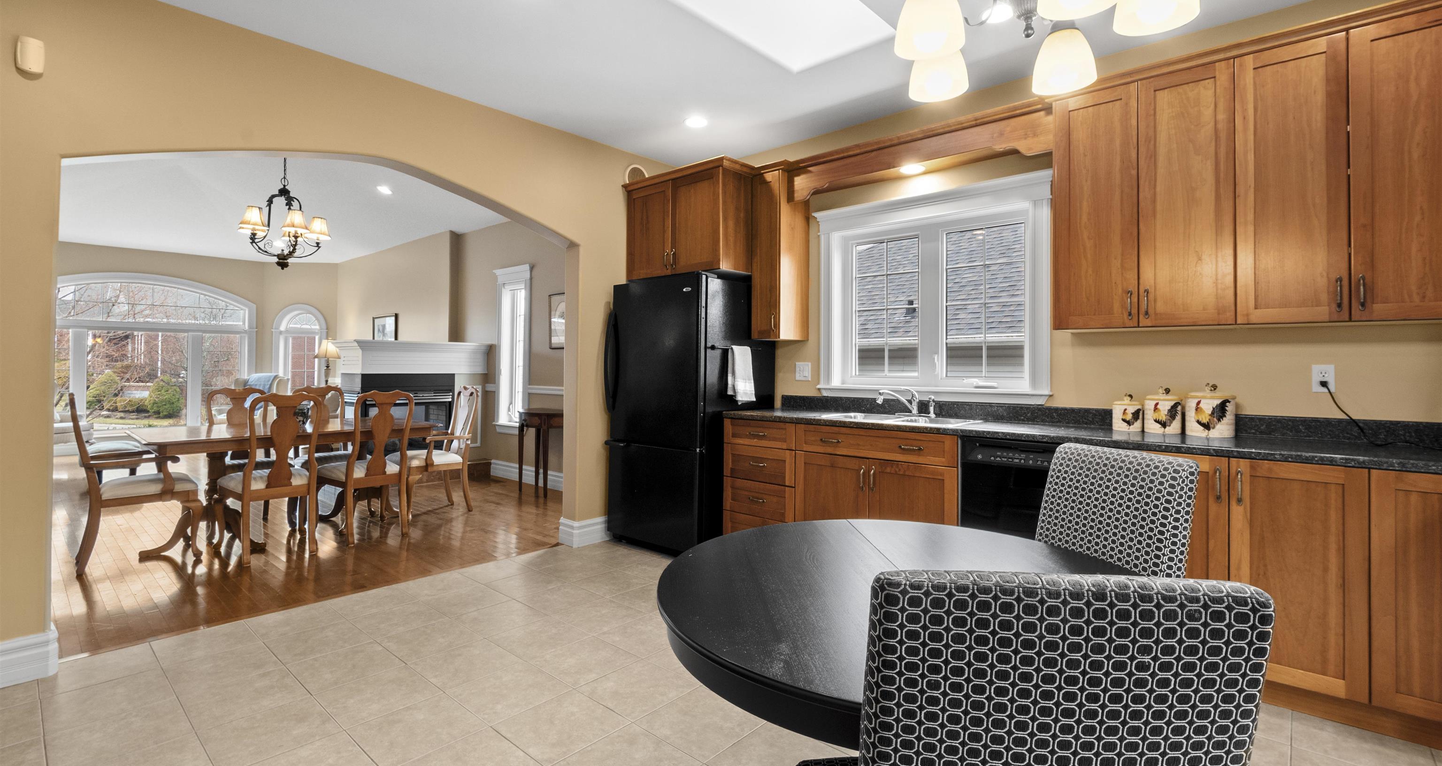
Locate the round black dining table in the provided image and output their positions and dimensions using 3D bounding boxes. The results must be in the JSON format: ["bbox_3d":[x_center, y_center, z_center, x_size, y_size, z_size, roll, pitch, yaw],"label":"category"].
[{"bbox_3d":[0.409,0.800,1.308,1.085,0.742,1.085,2,2,40],"label":"round black dining table"}]

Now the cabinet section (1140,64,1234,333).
[{"bbox_3d":[2.031,-0.764,2.616,0.320,1.058,0.330,0,0,41],"label":"cabinet section"}]

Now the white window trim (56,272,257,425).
[{"bbox_3d":[-7.775,-0.395,8.110,2.430,2.138,0.130,-1,2,-45],"label":"white window trim"}]

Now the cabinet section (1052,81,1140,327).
[{"bbox_3d":[1.785,-0.774,2.826,0.326,1.062,0.330,0,0,41],"label":"cabinet section"}]

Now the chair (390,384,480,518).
[{"bbox_3d":[-2.361,0.544,4.907,0.580,1.040,0.580,2,2,43],"label":"chair"}]

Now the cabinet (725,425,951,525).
[{"bbox_3d":[0.768,0.683,3.506,1.448,0.870,0.600,2,2,41],"label":"cabinet"}]

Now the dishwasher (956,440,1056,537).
[{"bbox_3d":[1.538,0.710,2.824,0.610,0.860,0.600,2,2,41],"label":"dishwasher"}]

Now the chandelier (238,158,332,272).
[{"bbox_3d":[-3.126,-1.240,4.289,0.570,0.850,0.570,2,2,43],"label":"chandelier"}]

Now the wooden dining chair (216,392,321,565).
[{"bbox_3d":[-2.899,0.573,3.867,0.570,1.020,0.490,2,2,42],"label":"wooden dining chair"}]

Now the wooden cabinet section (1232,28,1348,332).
[{"bbox_3d":[2.272,-0.753,2.409,0.316,1.056,0.330,0,0,41],"label":"wooden cabinet section"}]

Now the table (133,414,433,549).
[{"bbox_3d":[-3.055,0.696,4.303,0.980,0.750,1.640,2,2,42],"label":"table"}]

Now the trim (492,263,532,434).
[{"bbox_3d":[-2.180,-0.343,6.300,0.680,1.720,0.110,2,2,40],"label":"trim"}]

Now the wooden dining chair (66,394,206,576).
[{"bbox_3d":[-3.609,0.569,3.704,0.580,1.040,0.580,2,2,43],"label":"wooden dining chair"}]

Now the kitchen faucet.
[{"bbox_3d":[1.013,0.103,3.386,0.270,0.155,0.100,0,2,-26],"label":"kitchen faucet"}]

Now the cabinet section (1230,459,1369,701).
[{"bbox_3d":[2.165,0.664,2.287,0.352,0.766,0.590,0,0,41],"label":"cabinet section"}]

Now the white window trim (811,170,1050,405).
[{"bbox_3d":[1.135,-0.492,3.474,1.394,1.181,0.110,2,2,40],"label":"white window trim"}]

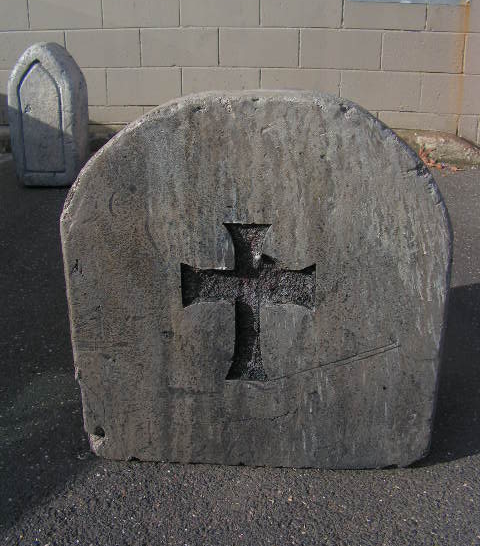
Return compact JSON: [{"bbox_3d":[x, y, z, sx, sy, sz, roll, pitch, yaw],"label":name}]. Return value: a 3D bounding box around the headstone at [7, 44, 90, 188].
[{"bbox_3d":[-0.808,-0.676,2.807,0.281,0.589,0.187,3,20,7],"label":"headstone"}]

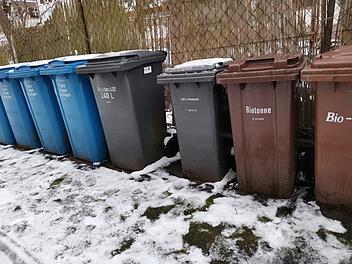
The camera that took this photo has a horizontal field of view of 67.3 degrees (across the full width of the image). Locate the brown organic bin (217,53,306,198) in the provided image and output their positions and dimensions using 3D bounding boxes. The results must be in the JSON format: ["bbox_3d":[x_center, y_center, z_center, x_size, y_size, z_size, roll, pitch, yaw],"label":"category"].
[{"bbox_3d":[0.663,-0.027,1.970,0.485,0.955,0.550,3,20,28],"label":"brown organic bin"}]

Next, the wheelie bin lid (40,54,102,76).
[{"bbox_3d":[-1.009,-0.716,2.927,0.585,0.125,0.690,6,21,34],"label":"wheelie bin lid"}]

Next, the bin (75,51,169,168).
[{"bbox_3d":[-0.443,-0.227,2.793,0.585,1.085,0.730,5,21,34],"label":"bin"}]

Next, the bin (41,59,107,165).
[{"bbox_3d":[-0.944,-0.262,3.087,0.585,1.085,0.730,6,21,34],"label":"bin"}]

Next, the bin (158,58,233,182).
[{"bbox_3d":[0.264,-0.099,2.345,0.485,0.955,0.550,5,21,32],"label":"bin"}]

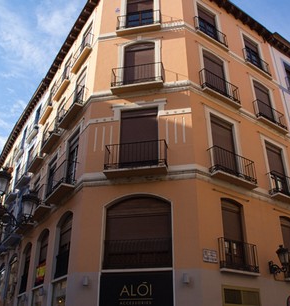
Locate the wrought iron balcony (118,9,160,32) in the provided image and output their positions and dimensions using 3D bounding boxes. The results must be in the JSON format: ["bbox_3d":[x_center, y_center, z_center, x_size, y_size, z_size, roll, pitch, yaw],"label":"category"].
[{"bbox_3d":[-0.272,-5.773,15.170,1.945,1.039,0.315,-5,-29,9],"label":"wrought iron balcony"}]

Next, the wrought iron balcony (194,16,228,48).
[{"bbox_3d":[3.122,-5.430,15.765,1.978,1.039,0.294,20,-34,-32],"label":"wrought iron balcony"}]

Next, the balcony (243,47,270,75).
[{"bbox_3d":[5.978,-4.671,18.185,1.939,1.048,0.200,20,-36,-30],"label":"balcony"}]

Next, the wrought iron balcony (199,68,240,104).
[{"bbox_3d":[3.262,-2.729,14.746,2.060,1.034,0.310,20,-36,-30],"label":"wrought iron balcony"}]

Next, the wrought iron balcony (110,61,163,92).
[{"bbox_3d":[-0.296,-2.953,13.597,2.033,1.076,0.389,-5,-29,9],"label":"wrought iron balcony"}]

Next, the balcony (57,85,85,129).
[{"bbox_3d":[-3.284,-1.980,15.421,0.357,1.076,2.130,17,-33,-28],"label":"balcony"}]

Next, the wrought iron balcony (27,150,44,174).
[{"bbox_3d":[-6.194,0.285,19.852,0.420,1.020,1.920,18,-35,-27],"label":"wrought iron balcony"}]

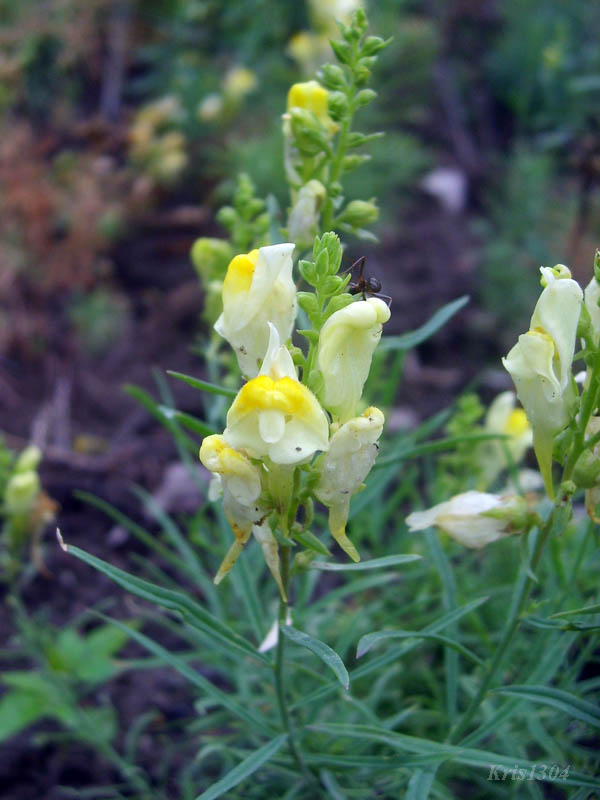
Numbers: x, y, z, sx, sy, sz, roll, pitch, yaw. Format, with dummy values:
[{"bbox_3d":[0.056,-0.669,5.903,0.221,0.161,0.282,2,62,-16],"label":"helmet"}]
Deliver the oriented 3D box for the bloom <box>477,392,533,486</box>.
[{"bbox_3d":[0.062,0.012,0.244,0.015,0.031,0.016,22,27,32],"label":"bloom"}]

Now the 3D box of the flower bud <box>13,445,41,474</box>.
[{"bbox_3d":[-0.092,0.020,0.275,0.009,0.011,0.009,16,23,0],"label":"flower bud"}]

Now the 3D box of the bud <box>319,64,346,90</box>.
[{"bbox_3d":[0.008,-0.077,0.192,0.007,0.007,0.007,-19,22,0],"label":"bud"}]

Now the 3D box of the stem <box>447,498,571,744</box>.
[{"bbox_3d":[0.040,0.042,0.156,0.004,0.062,0.004,12,25,-6],"label":"stem"}]

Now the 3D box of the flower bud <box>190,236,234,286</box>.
[{"bbox_3d":[-0.022,-0.036,0.208,0.011,0.013,0.011,0,25,0],"label":"flower bud"}]

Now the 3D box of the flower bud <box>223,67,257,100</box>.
[{"bbox_3d":[-0.033,-0.171,0.436,0.017,0.019,0.017,0,25,0],"label":"flower bud"}]

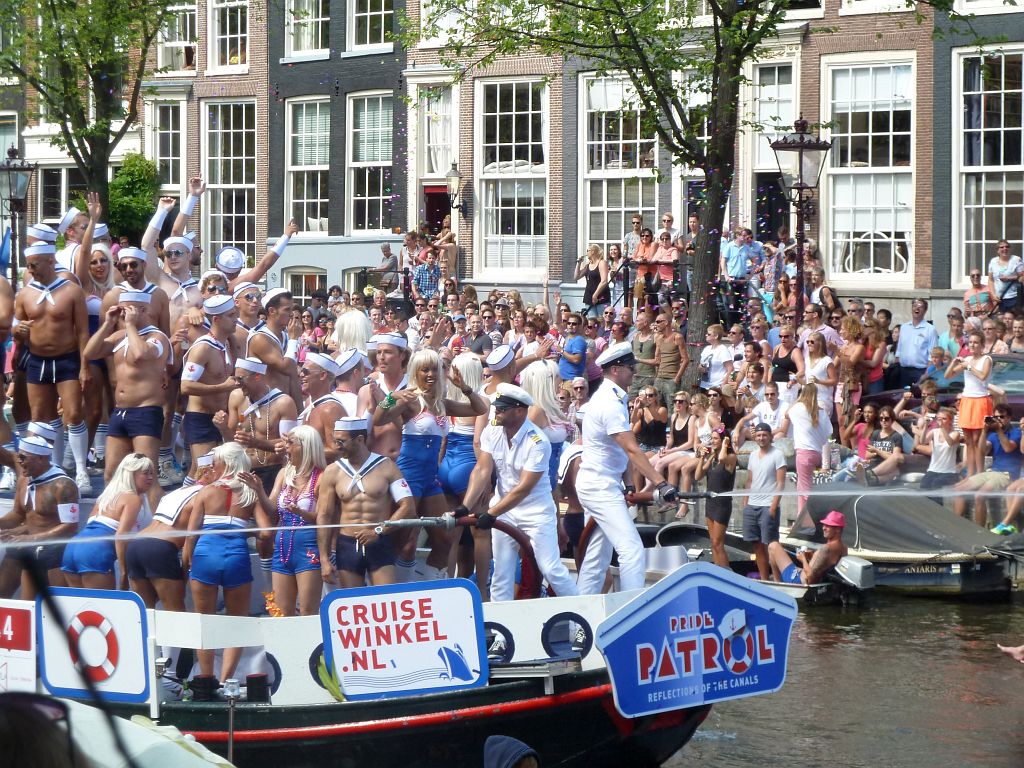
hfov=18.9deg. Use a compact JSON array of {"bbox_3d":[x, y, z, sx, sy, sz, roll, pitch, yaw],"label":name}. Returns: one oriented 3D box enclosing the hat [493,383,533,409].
[{"bbox_3d":[0.003,0.072,19.400,0.270,0.150,0.240,-2,3,-38],"label":"hat"}]

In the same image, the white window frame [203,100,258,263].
[{"bbox_3d":[-5.456,-3.885,59.883,0.220,3.309,1.698,-3,4,-43],"label":"white window frame"}]

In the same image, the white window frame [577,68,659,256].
[{"bbox_3d":[1.832,-3.517,52.076,0.220,3.493,1.840,-3,4,-43],"label":"white window frame"}]

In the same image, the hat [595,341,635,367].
[{"bbox_3d":[0.673,-0.171,19.900,0.275,0.155,0.260,-22,2,-5],"label":"hat"}]

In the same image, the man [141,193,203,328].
[{"bbox_3d":[-2.584,-0.383,23.541,0.560,2.130,0.380,0,2,3],"label":"man"}]

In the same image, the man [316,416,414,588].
[{"bbox_3d":[-0.991,1.123,20.735,0.640,1.810,0.380,1,2,12],"label":"man"}]

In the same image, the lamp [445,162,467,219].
[{"bbox_3d":[-1.001,-3.477,55.000,0.450,1.020,0.320,-2,4,-40],"label":"lamp"}]

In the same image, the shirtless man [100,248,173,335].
[{"bbox_3d":[-2.832,-0.138,23.134,0.540,1.790,0.350,1,2,7],"label":"shirtless man"}]

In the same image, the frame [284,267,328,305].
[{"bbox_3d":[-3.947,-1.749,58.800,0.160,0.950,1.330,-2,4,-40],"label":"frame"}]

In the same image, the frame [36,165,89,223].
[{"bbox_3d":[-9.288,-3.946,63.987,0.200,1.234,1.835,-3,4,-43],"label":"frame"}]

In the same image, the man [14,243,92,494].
[{"bbox_3d":[-3.337,-0.115,22.448,0.540,1.840,0.380,0,3,10],"label":"man"}]

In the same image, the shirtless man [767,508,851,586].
[{"bbox_3d":[3.111,1.778,32.317,0.850,0.880,0.520,1,2,15],"label":"shirtless man"}]

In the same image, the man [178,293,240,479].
[{"bbox_3d":[-2.096,0.291,21.443,0.450,1.830,0.520,2,3,32],"label":"man"}]

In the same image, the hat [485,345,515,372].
[{"bbox_3d":[-0.087,-0.185,21.500,0.210,0.100,0.230,-19,27,29],"label":"hat"}]

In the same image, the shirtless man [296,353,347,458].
[{"bbox_3d":[-1.224,0.711,19.848,0.380,1.830,0.500,-1,3,-18],"label":"shirtless man"}]

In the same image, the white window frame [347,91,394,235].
[{"bbox_3d":[-2.640,-4.104,57.000,0.170,2.650,1.450,-2,4,-40],"label":"white window frame"}]

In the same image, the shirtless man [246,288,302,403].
[{"bbox_3d":[-1.696,0.221,22.035,0.370,1.810,0.470,1,2,22],"label":"shirtless man"}]

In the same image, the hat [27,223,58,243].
[{"bbox_3d":[-3.479,-1.123,22.800,0.235,0.120,0.220,11,4,-9],"label":"hat"}]

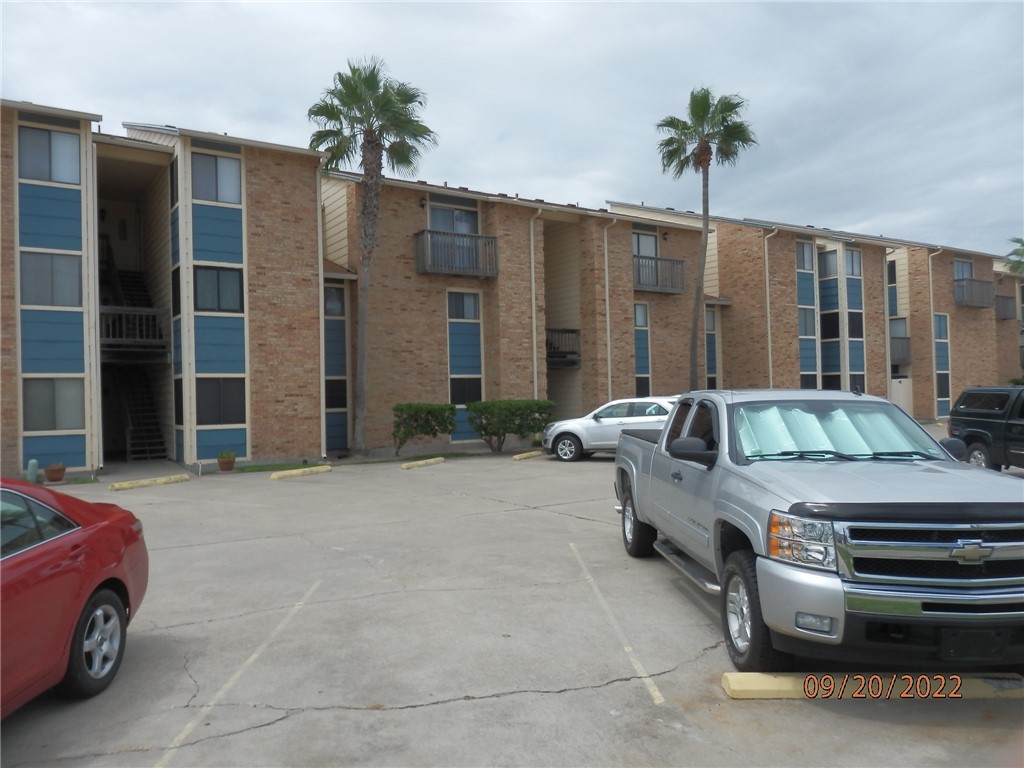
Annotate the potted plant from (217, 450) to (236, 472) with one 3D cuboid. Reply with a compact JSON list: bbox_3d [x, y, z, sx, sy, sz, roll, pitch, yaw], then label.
[{"bbox_3d":[-6.855,1.851,17.778,0.450,0.489,0.450,-1,-1,-33],"label":"potted plant"}]

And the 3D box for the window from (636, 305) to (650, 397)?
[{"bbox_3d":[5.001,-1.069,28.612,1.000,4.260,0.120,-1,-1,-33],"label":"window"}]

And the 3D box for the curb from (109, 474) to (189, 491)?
[{"bbox_3d":[-7.925,2.148,16.214,0.180,0.140,1.820,-2,-1,32],"label":"curb"}]

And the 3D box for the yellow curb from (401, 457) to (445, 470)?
[{"bbox_3d":[-2.307,2.045,19.022,0.160,0.130,1.830,-2,-1,26],"label":"yellow curb"}]

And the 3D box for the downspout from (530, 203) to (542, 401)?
[{"bbox_3d":[0.876,-1.814,23.898,0.140,7.614,0.600,-1,-1,-34],"label":"downspout"}]

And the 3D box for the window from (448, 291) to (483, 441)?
[{"bbox_3d":[-1.482,-0.576,23.724,1.370,4.863,0.140,-1,-1,-34],"label":"window"}]

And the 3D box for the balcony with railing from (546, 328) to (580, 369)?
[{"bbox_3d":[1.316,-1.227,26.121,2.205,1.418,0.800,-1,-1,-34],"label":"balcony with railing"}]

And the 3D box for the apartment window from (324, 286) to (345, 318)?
[{"bbox_3d":[-5.330,-2.478,22.305,0.650,0.940,0.100,-1,-1,-33],"label":"apartment window"}]

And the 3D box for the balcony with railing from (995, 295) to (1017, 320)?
[{"bbox_3d":[28.593,-4.423,43.496,2.650,1.340,0.764,-1,-1,-33],"label":"balcony with railing"}]

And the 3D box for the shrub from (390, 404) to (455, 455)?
[{"bbox_3d":[-2.574,1.342,21.906,1.800,1.529,1.000,-1,-1,-34],"label":"shrub"}]

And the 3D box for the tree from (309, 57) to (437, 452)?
[{"bbox_3d":[-4.028,-3.742,21.350,3.695,11.586,3.695,-1,-1,-34],"label":"tree"}]

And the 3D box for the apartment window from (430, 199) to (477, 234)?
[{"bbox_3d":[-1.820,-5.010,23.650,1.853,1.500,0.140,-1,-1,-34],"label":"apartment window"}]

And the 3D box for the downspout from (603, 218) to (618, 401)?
[{"bbox_3d":[3.647,-1.982,26.546,0.140,7.868,0.580,-1,-1,-33],"label":"downspout"}]

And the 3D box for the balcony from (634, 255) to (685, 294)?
[{"bbox_3d":[5.400,-4.134,28.491,2.660,1.320,0.764,-1,-1,-33],"label":"balcony"}]

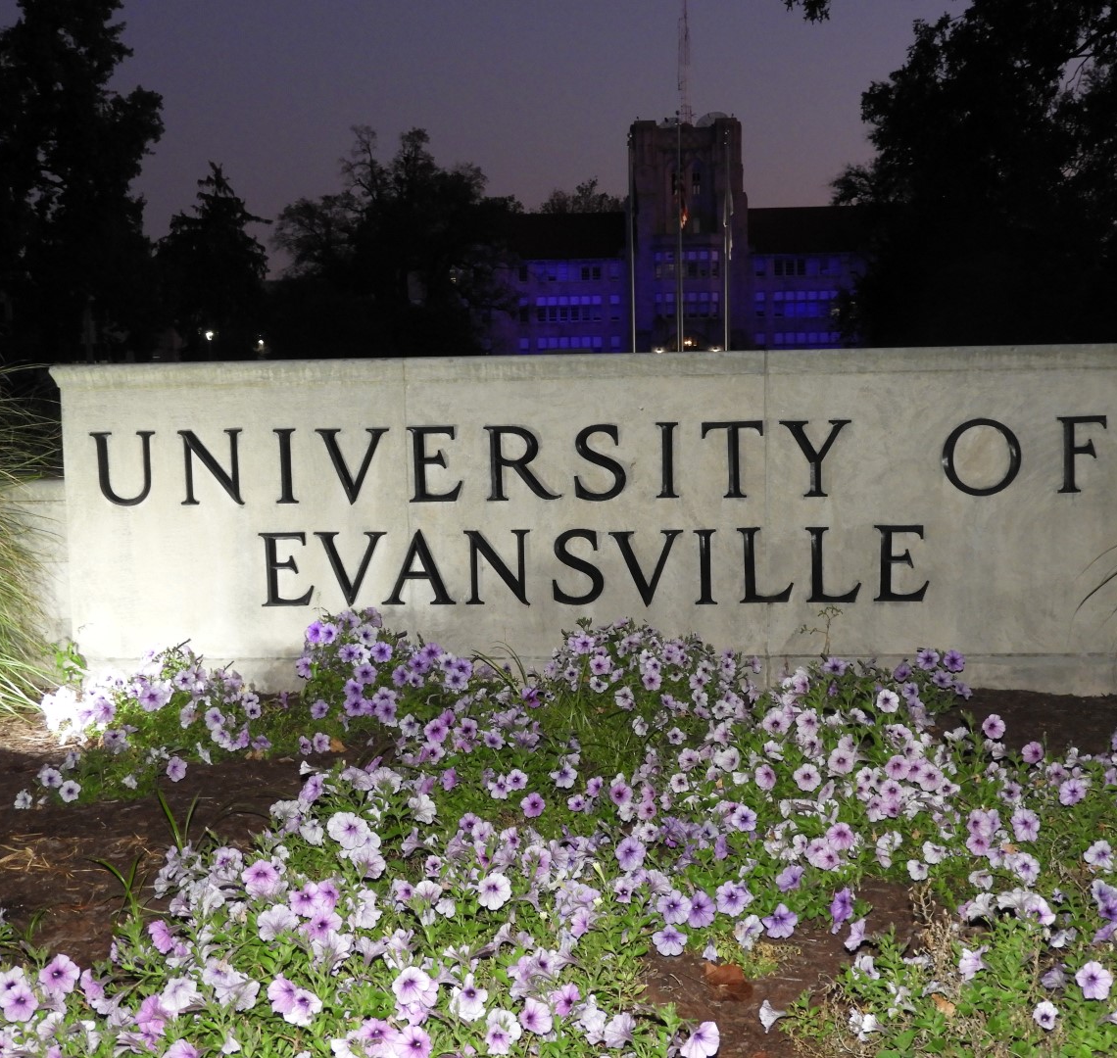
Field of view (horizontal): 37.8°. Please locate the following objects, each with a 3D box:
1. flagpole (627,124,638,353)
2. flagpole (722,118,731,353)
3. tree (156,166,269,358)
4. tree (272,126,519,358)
[{"bbox_3d":[2.718,-10.527,60.000,0.220,8.600,0.220,-1,6,0],"label":"flagpole"},{"bbox_3d":[6.207,-10.567,60.000,0.220,8.640,0.220,-1,6,0],"label":"flagpole"},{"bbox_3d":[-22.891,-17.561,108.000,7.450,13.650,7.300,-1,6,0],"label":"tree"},{"bbox_3d":[-10.970,-19.224,110.000,16.510,16.060,14.500,-1,6,0],"label":"tree"}]

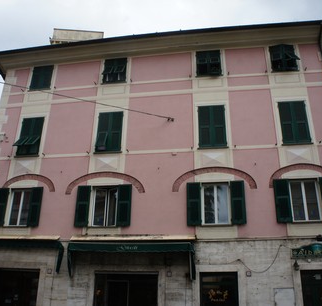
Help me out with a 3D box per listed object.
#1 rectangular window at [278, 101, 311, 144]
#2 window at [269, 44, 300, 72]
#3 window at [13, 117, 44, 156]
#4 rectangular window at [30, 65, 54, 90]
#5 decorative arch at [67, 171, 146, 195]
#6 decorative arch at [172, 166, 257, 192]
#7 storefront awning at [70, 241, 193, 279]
[{"bbox_3d":[5.181,-1.202,13.391,1.049,1.885,0.120,-3,-23,8],"label":"rectangular window"},{"bbox_3d":[5.066,-3.897,14.205,1.058,1.310,0.260,-3,-22,8],"label":"window"},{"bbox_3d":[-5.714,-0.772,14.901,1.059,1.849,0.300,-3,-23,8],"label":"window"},{"bbox_3d":[-5.612,-3.545,16.183,1.032,1.352,0.120,-3,-23,8],"label":"rectangular window"},{"bbox_3d":[-2.130,1.161,13.307,3.155,0.855,0.120,-3,-22,8],"label":"decorative arch"},{"bbox_3d":[1.973,0.961,12.995,3.121,0.934,0.100,-3,-23,8],"label":"decorative arch"},{"bbox_3d":[-1.031,3.653,11.781,4.400,1.190,0.600,-3,-22,8],"label":"storefront awning"}]

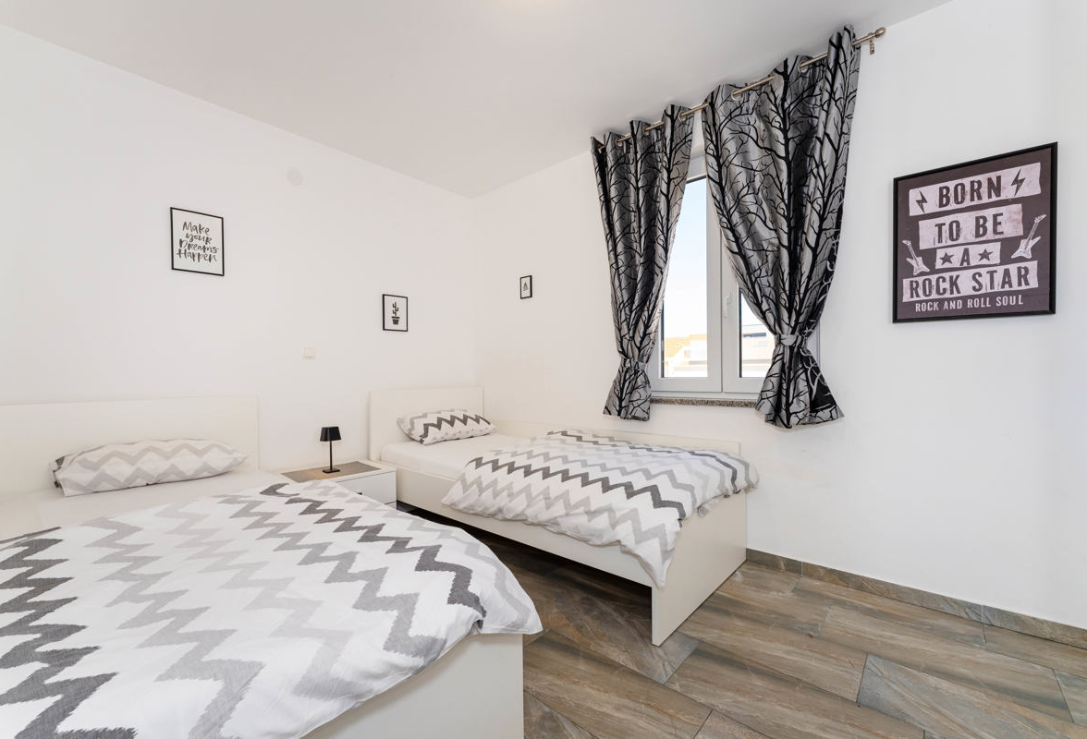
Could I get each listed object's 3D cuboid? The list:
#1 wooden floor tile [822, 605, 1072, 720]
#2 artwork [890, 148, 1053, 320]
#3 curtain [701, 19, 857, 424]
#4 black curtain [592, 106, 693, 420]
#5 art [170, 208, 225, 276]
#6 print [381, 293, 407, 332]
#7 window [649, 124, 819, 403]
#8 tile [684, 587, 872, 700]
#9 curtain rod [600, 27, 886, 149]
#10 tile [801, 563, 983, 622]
[{"bbox_3d":[1.373,1.009,1.530,0.618,0.012,0.303,0,0,41],"label":"wooden floor tile"},{"bbox_3d":[1.692,-0.511,1.720,0.457,0.621,0.023,0,0,41],"label":"artwork"},{"bbox_3d":[1.132,-0.601,2.115,0.687,1.758,0.132,0,0,41],"label":"curtain"},{"bbox_3d":[0.581,-0.588,2.599,0.680,1.775,0.132,0,0,41],"label":"black curtain"},{"bbox_3d":[-1.854,-0.681,2.322,0.018,0.319,0.216,0,0,41],"label":"art"},{"bbox_3d":[-1.090,-0.414,3.191,0.018,0.254,0.198,0,0,41],"label":"print"},{"bbox_3d":[1.010,-0.550,2.438,0.964,1.428,0.091,0,0,41],"label":"window"},{"bbox_3d":[0.814,1.013,1.616,0.616,0.012,0.300,0,0,41],"label":"tile"},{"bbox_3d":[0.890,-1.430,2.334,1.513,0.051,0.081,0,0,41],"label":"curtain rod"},{"bbox_3d":[1.505,0.968,1.910,0.615,0.067,0.010,0,0,41],"label":"tile"}]

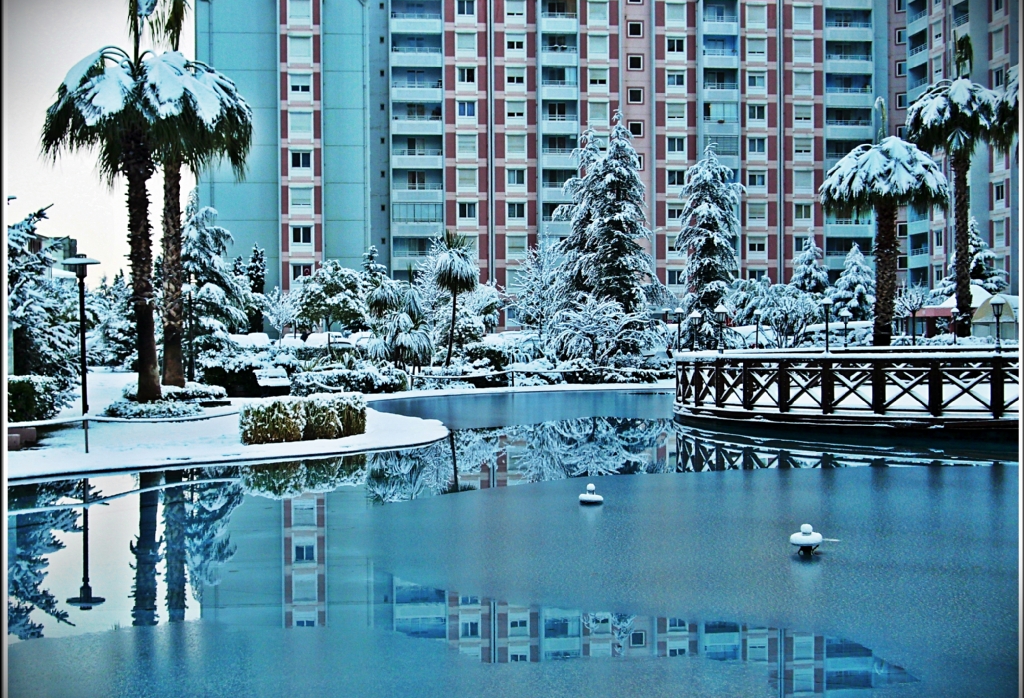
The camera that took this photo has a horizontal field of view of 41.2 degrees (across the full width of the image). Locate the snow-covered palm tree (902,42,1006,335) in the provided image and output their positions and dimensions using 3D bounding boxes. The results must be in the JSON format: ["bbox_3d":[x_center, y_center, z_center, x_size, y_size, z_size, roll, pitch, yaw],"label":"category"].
[{"bbox_3d":[14.033,-4.783,43.000,3.300,9.900,3.300,0,1,0],"label":"snow-covered palm tree"}]

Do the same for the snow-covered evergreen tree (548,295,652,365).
[{"bbox_3d":[2.826,-0.572,44.500,3.300,2.500,3.100,0,1,0],"label":"snow-covered evergreen tree"}]

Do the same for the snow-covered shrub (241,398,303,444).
[{"bbox_3d":[-3.955,1.176,22.400,1.100,0.770,0.950,-1,1,-20],"label":"snow-covered shrub"}]

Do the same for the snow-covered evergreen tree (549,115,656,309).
[{"bbox_3d":[3.322,-4.061,50.000,4.100,9.000,4.000,0,1,0],"label":"snow-covered evergreen tree"}]

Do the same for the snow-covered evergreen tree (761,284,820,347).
[{"bbox_3d":[11.042,-1.159,54.000,2.400,2.980,2.200,0,1,0],"label":"snow-covered evergreen tree"}]

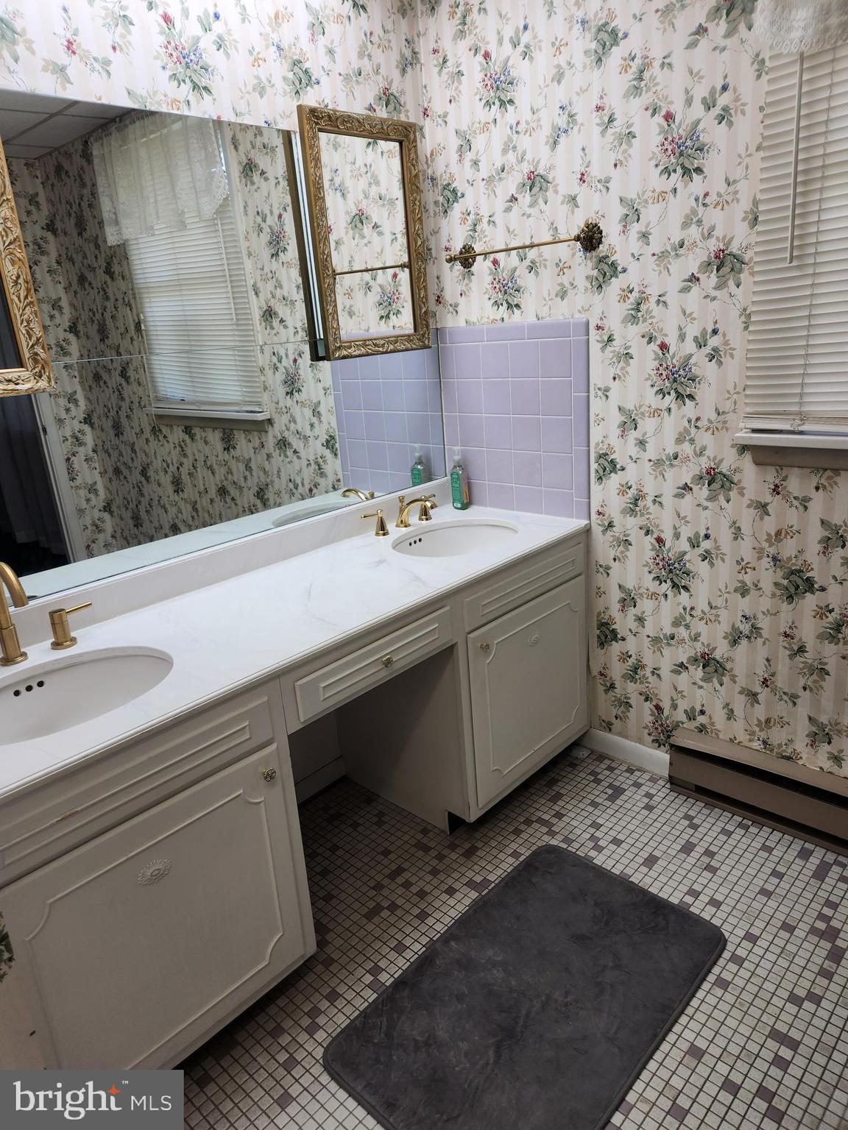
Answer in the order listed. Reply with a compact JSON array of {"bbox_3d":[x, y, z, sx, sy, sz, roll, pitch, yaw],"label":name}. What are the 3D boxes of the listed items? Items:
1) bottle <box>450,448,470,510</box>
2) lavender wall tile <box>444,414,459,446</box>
[{"bbox_3d":[0.117,-0.289,2.491,0.045,0.201,0.052,-19,23,-38],"label":"bottle"},{"bbox_3d":[0.094,-0.452,2.511,0.059,0.108,0.008,12,24,41],"label":"lavender wall tile"}]

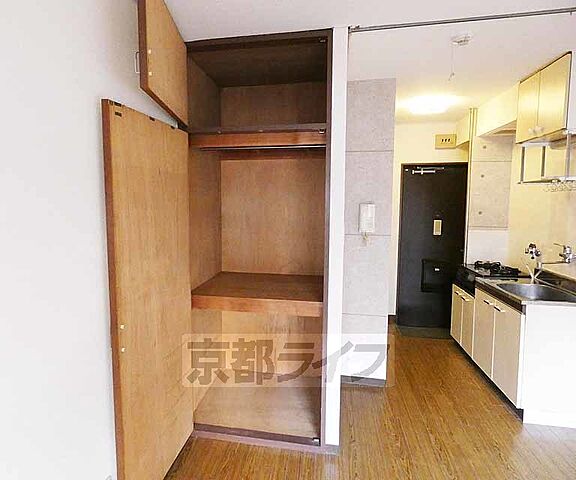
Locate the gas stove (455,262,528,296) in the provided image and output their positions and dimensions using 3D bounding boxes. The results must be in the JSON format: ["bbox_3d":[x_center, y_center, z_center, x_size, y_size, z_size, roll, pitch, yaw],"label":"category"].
[{"bbox_3d":[1.899,0.359,3.265,0.466,0.252,0.525,0,6,7],"label":"gas stove"}]

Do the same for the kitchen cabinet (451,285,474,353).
[{"bbox_3d":[1.924,0.792,3.308,0.512,0.618,0.525,0,6,7],"label":"kitchen cabinet"}]

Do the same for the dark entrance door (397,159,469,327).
[{"bbox_3d":[1.726,0.090,4.153,0.757,1.983,0.072,0,6,7],"label":"dark entrance door"}]

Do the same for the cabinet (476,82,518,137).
[{"bbox_3d":[1.965,-1.093,2.973,0.340,0.265,0.810,1,5,9],"label":"cabinet"}]

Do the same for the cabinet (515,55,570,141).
[{"bbox_3d":[1.938,-0.964,2.427,0.319,0.464,0.577,0,6,7],"label":"cabinet"}]

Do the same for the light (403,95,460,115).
[{"bbox_3d":[1.307,-1.213,3.145,0.443,0.103,0.443,0,6,7],"label":"light"}]

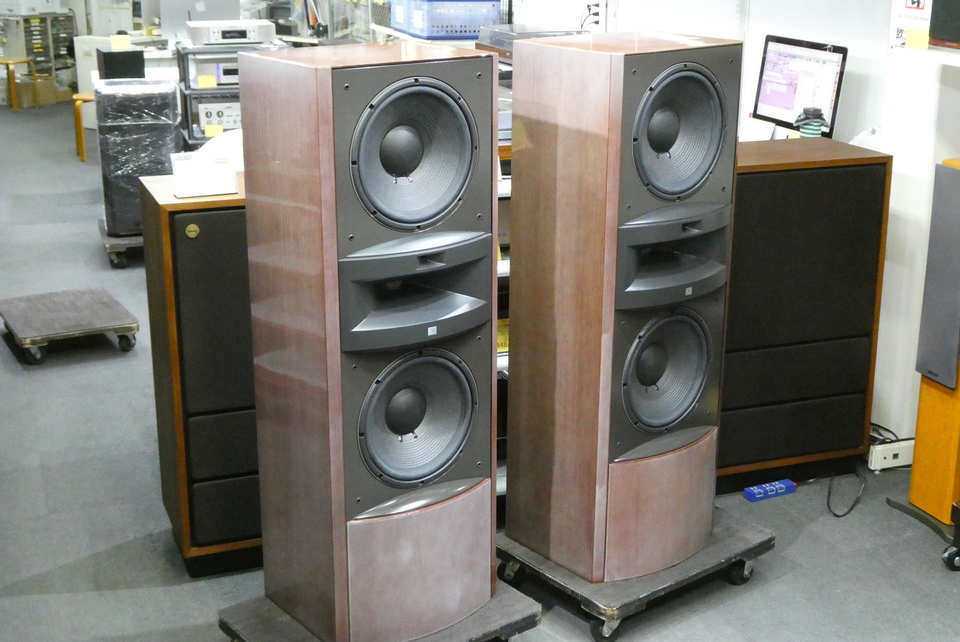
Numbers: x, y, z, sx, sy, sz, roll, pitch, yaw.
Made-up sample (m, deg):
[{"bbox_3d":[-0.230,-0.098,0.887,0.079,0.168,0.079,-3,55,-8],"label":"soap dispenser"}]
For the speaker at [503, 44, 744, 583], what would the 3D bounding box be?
[{"bbox_3d":[0.357,-0.039,3.127,0.430,1.233,0.376,-14,22,-38],"label":"speaker"}]

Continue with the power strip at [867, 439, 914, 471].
[{"bbox_3d":[1.319,0.412,4.077,0.242,0.076,0.045,-6,18,-19],"label":"power strip"}]

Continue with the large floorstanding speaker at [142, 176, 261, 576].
[{"bbox_3d":[-0.513,0.115,3.473,0.655,0.986,0.365,-7,18,-21],"label":"large floorstanding speaker"}]

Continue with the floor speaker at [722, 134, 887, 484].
[{"bbox_3d":[0.811,-0.018,3.924,0.655,0.986,0.365,-6,18,-19],"label":"floor speaker"}]

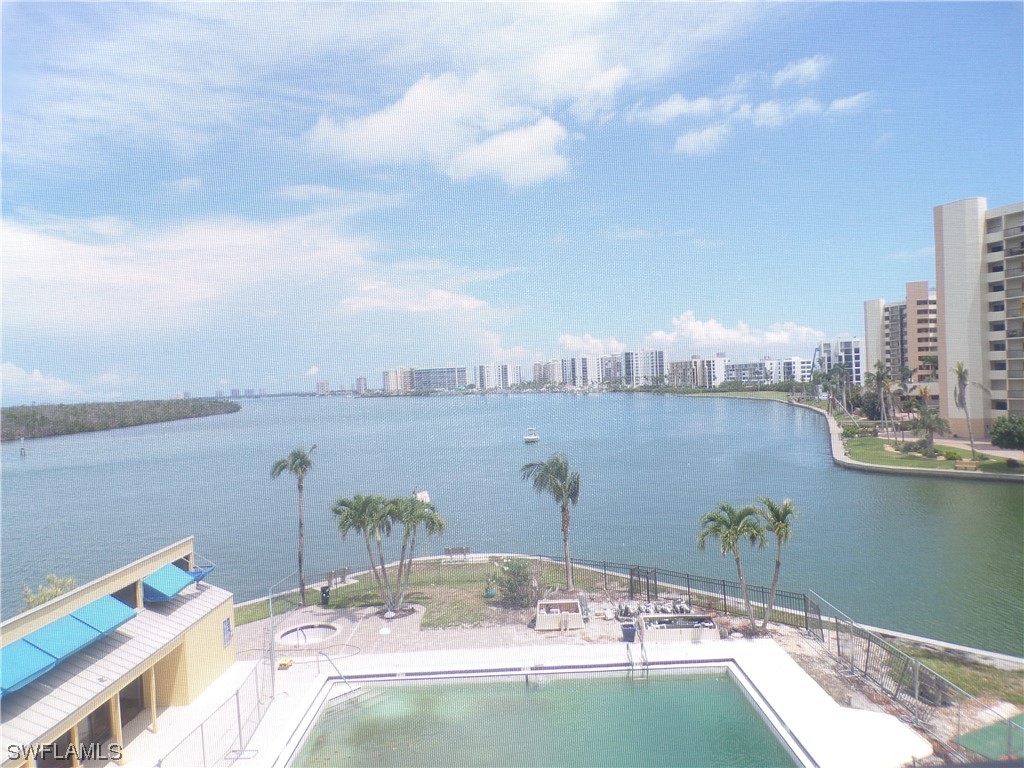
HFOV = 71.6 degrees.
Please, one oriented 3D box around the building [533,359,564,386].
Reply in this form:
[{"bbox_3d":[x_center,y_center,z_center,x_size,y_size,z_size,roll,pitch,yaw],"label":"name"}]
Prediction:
[{"bbox_3d":[44.421,-8.233,870.012,34.000,36.000,22.000,-2,0,30],"label":"building"}]

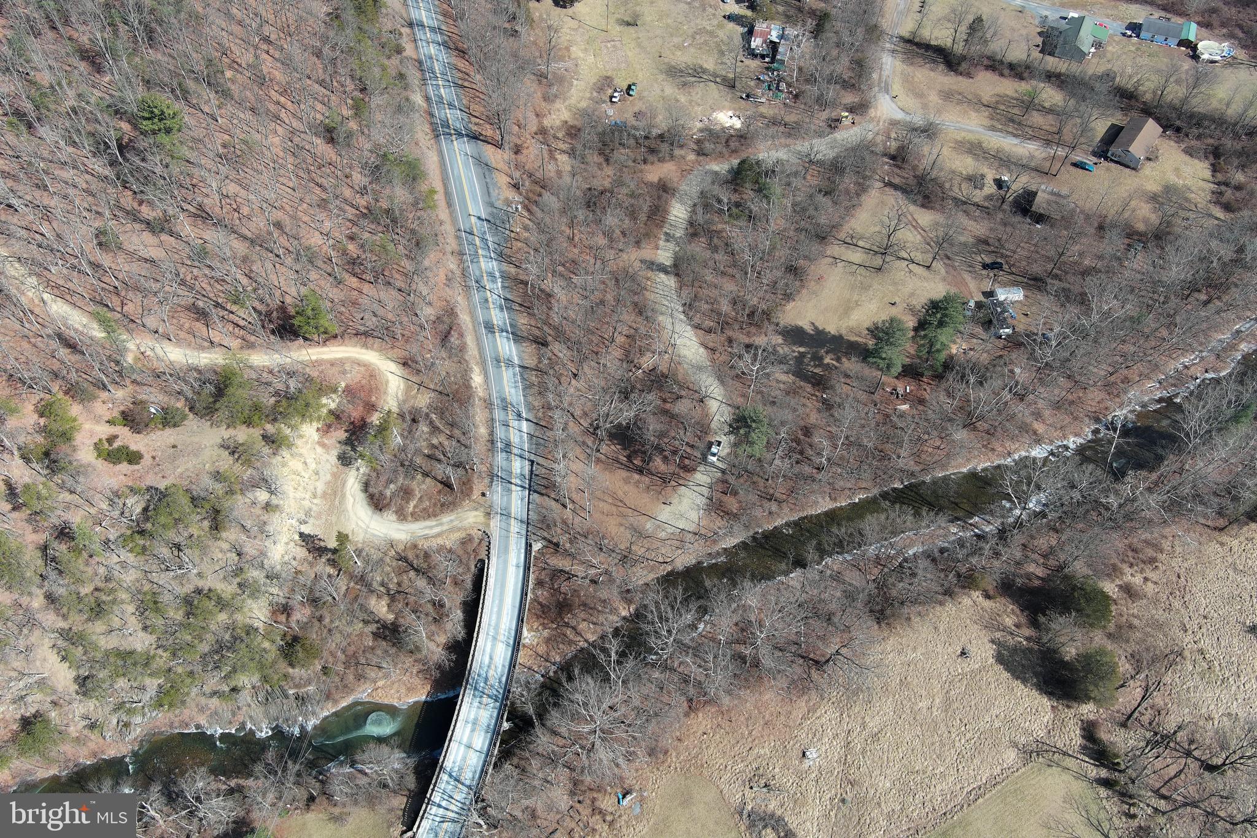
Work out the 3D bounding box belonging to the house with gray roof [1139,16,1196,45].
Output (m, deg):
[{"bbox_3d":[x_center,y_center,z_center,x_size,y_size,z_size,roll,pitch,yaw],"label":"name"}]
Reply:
[{"bbox_3d":[171.012,-123.236,320.837,14.900,4.700,9.200,17,53,12],"label":"house with gray roof"}]

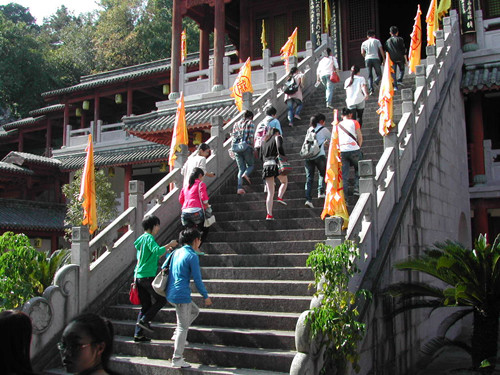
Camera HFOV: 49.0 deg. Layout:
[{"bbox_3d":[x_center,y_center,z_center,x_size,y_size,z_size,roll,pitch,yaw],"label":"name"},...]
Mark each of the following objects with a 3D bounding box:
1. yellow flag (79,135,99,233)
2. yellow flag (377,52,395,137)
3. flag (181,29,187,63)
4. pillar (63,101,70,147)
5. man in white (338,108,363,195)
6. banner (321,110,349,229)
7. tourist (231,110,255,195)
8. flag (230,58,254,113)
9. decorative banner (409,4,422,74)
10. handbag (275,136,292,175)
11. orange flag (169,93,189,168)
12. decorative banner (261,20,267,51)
[{"bbox_3d":[-2.251,-0.042,7.650,0.250,1.360,0.130,-1,-8,10],"label":"yellow flag"},{"bbox_3d":[2.123,-1.457,8.600,0.320,1.330,0.200,-1,-6,15],"label":"yellow flag"},{"bbox_3d":[-2.395,-5.115,19.771,0.200,1.150,0.150,-4,-9,29],"label":"flag"},{"bbox_3d":[-9.004,-3.053,26.860,0.210,2.242,0.210,-4,-9,29],"label":"pillar"},{"bbox_3d":[1.720,-0.559,9.300,0.480,1.620,0.420,-2,-6,22],"label":"man in white"},{"bbox_3d":[0.924,-0.202,6.000,0.280,1.280,0.200,-5,-9,30],"label":"banner"},{"bbox_3d":[-0.143,-0.670,10.500,0.440,1.600,0.460,-2,-6,25],"label":"tourist"},{"bbox_3d":[-0.197,-2.383,12.700,0.500,1.300,0.200,-1,-6,8],"label":"flag"},{"bbox_3d":[3.302,-2.952,10.950,0.320,1.400,0.200,-2,-6,17],"label":"decorative banner"},{"bbox_3d":[0.549,-0.525,9.000,0.200,0.610,0.300,-5,-9,30],"label":"handbag"},{"bbox_3d":[-1.355,-1.099,10.400,0.400,1.380,0.200,0,-5,5],"label":"orange flag"},{"bbox_3d":[0.437,-4.850,17.749,0.200,1.050,0.150,-4,-9,29],"label":"decorative banner"}]

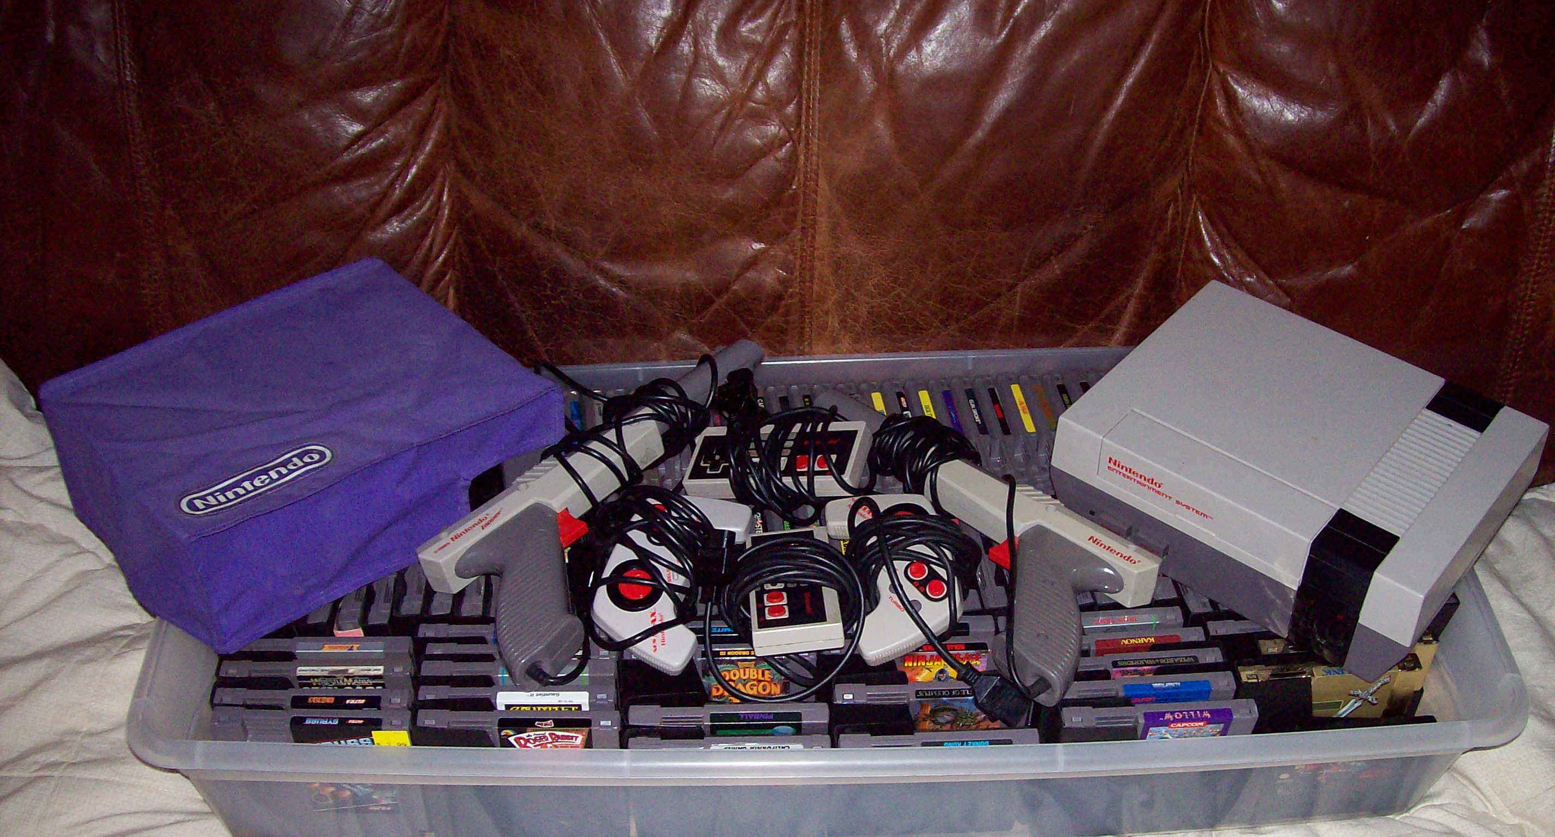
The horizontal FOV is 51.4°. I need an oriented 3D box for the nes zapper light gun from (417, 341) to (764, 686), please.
[{"bbox_3d":[-0.093,0.051,1.050,0.268,0.042,0.132,-36,66,-23],"label":"nes zapper light gun"}]

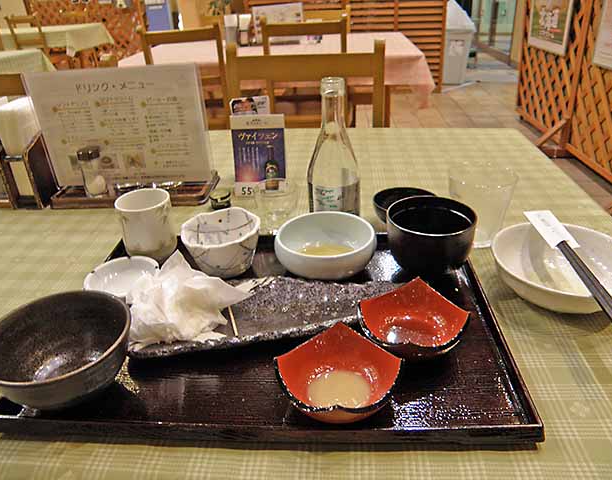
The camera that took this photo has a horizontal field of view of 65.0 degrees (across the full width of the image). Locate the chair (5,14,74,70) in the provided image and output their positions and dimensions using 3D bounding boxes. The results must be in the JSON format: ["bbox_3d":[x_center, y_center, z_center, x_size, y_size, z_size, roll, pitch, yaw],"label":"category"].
[{"bbox_3d":[-2.768,-1.938,5.161,0.410,0.850,0.480,0,28,5],"label":"chair"}]

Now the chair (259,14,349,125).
[{"bbox_3d":[0.010,-0.631,2.325,0.385,0.840,0.460,0,30,3],"label":"chair"}]

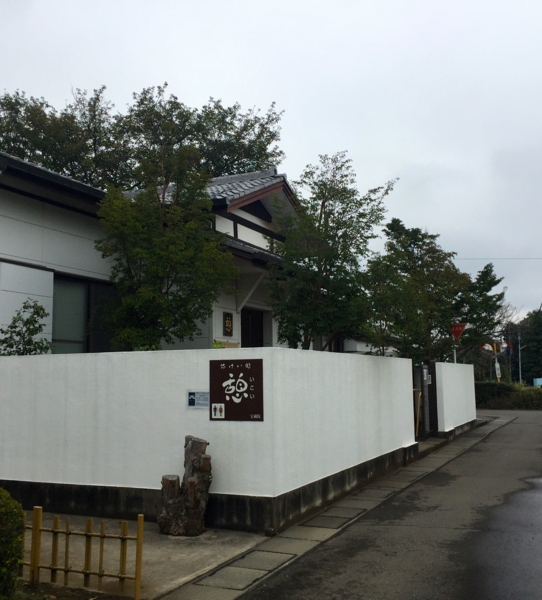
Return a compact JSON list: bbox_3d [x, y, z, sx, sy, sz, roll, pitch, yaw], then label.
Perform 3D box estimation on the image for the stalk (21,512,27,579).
[{"bbox_3d":[-1.868,1.875,5.078,0.040,0.520,0.040,-1,-6,0],"label":"stalk"}]

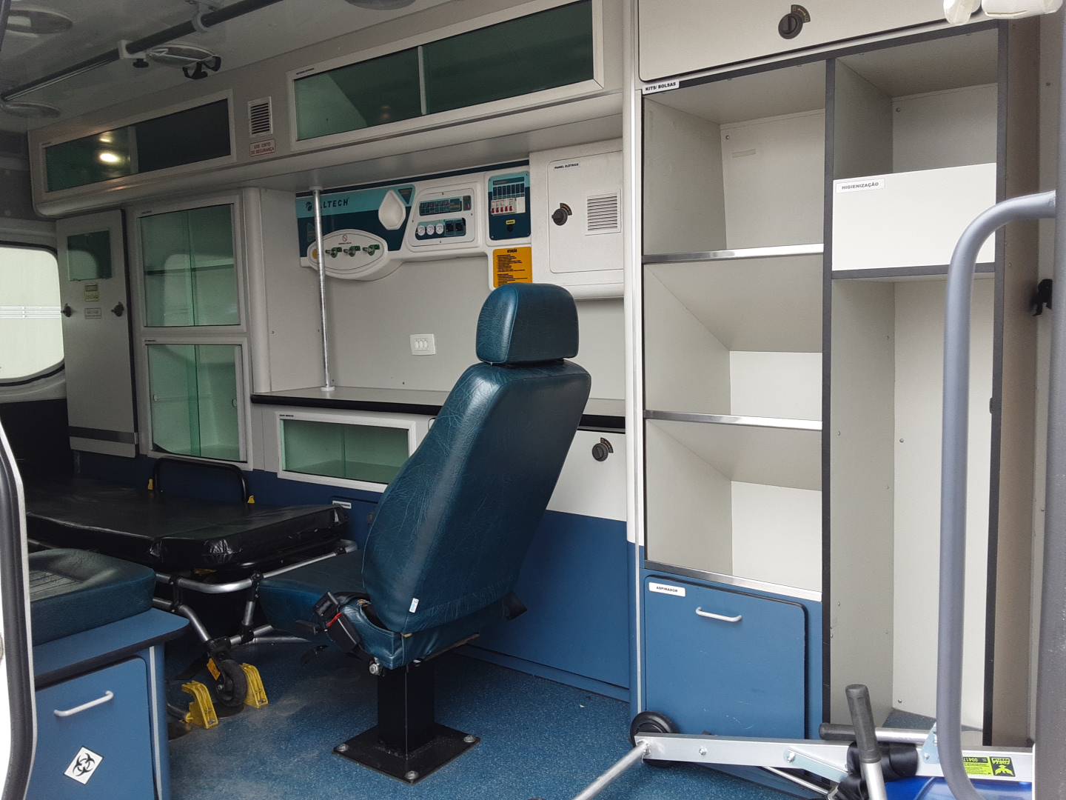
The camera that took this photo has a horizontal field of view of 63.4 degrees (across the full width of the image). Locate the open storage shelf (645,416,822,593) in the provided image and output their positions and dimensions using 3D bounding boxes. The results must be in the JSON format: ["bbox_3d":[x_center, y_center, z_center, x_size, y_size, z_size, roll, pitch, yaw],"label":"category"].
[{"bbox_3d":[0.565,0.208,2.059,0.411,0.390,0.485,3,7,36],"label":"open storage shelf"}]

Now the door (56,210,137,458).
[{"bbox_3d":[-1.894,-0.280,3.752,0.571,1.018,0.029,3,7,36],"label":"door"}]

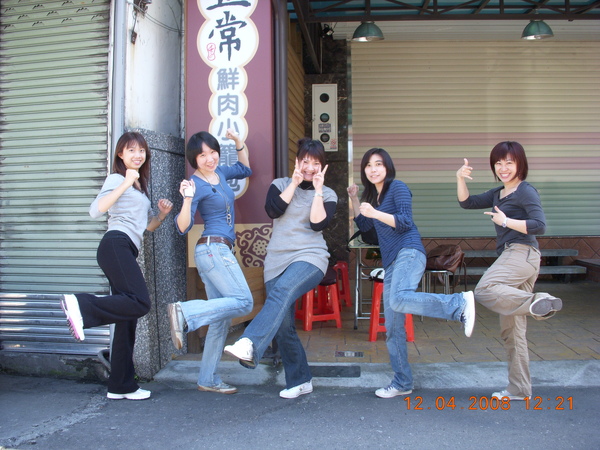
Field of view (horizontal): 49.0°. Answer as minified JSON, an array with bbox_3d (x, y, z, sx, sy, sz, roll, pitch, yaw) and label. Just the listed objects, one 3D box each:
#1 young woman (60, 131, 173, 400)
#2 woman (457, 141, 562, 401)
[{"bbox_3d":[-1.114,0.250,4.020,0.620,1.630,0.480,1,2,34],"label":"young woman"},{"bbox_3d":[1.240,0.269,3.900,0.580,1.550,0.500,-2,2,-41],"label":"woman"}]

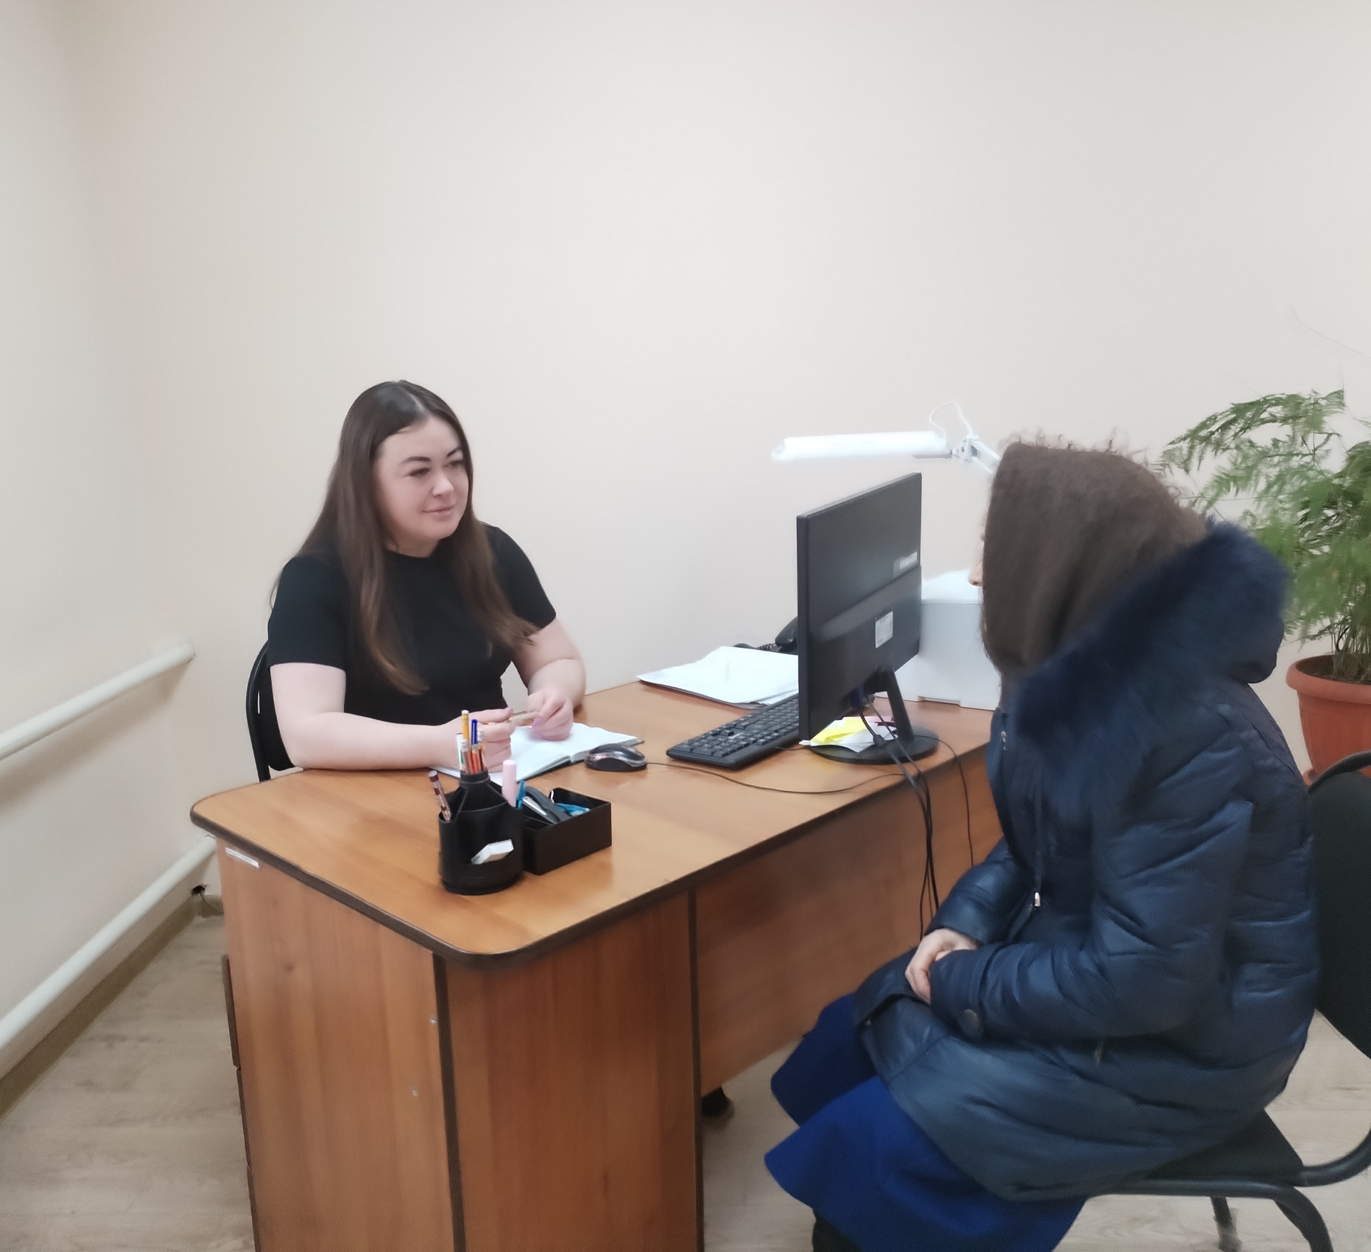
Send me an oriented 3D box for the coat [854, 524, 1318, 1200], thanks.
[{"bbox_3d":[0.476,0.237,1.503,0.540,0.710,0.520,0,12,6],"label":"coat"}]

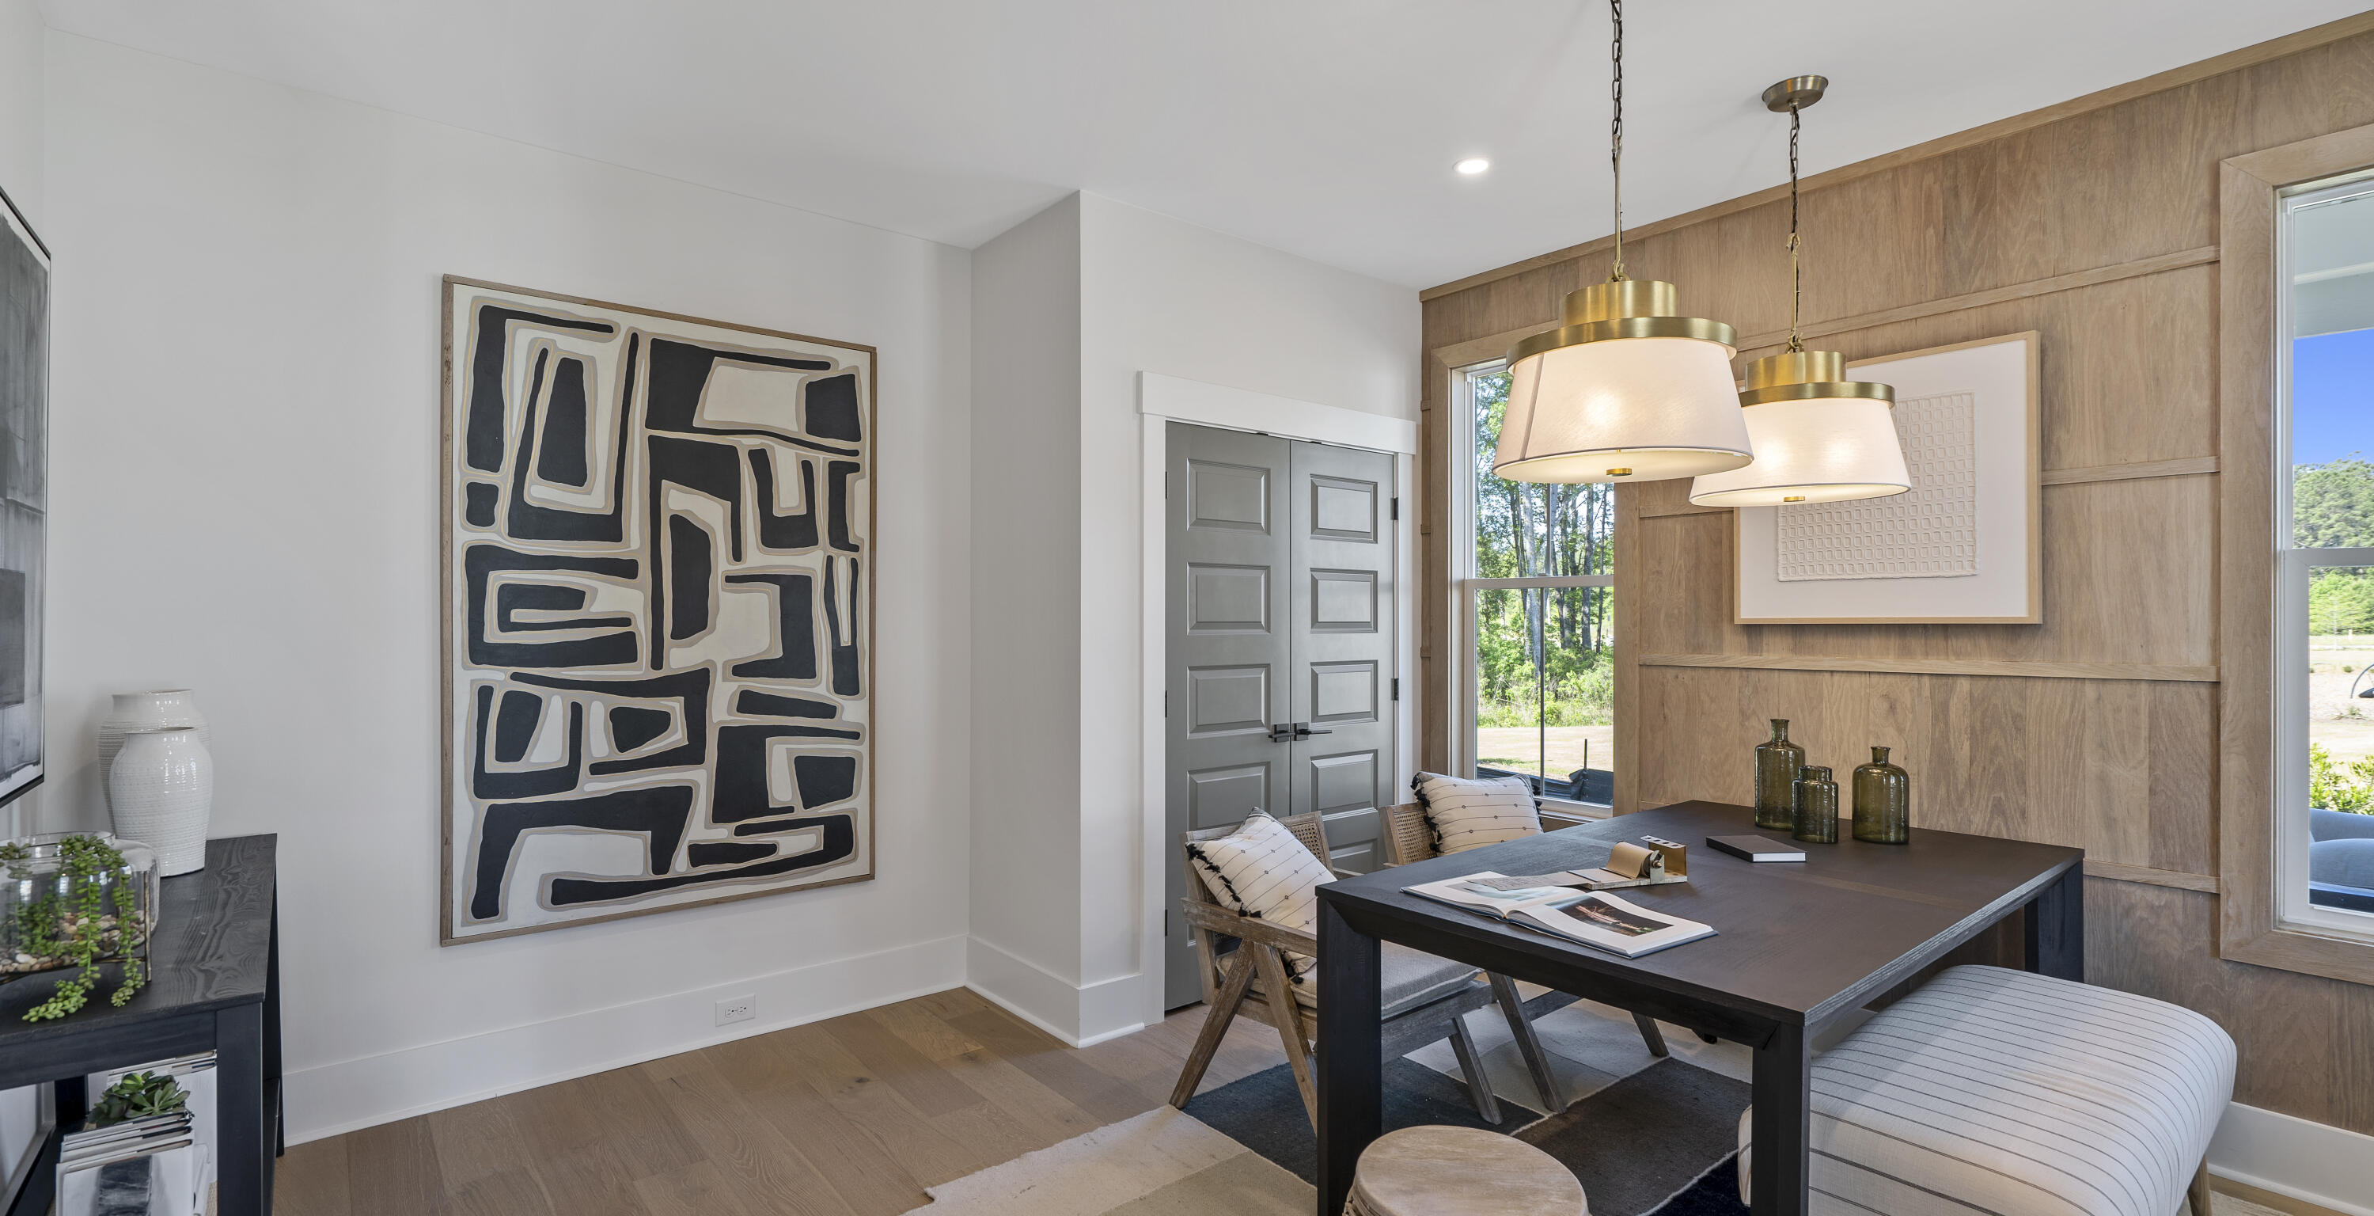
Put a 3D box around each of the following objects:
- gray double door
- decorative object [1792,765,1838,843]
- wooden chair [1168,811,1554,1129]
[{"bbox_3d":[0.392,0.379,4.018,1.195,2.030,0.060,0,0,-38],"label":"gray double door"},{"bbox_3d":[1.748,0.543,2.933,0.110,0.200,0.110,0,0,-38],"label":"decorative object"},{"bbox_3d":[0.405,1.018,2.923,0.630,0.770,0.670,0,0,-38],"label":"wooden chair"}]

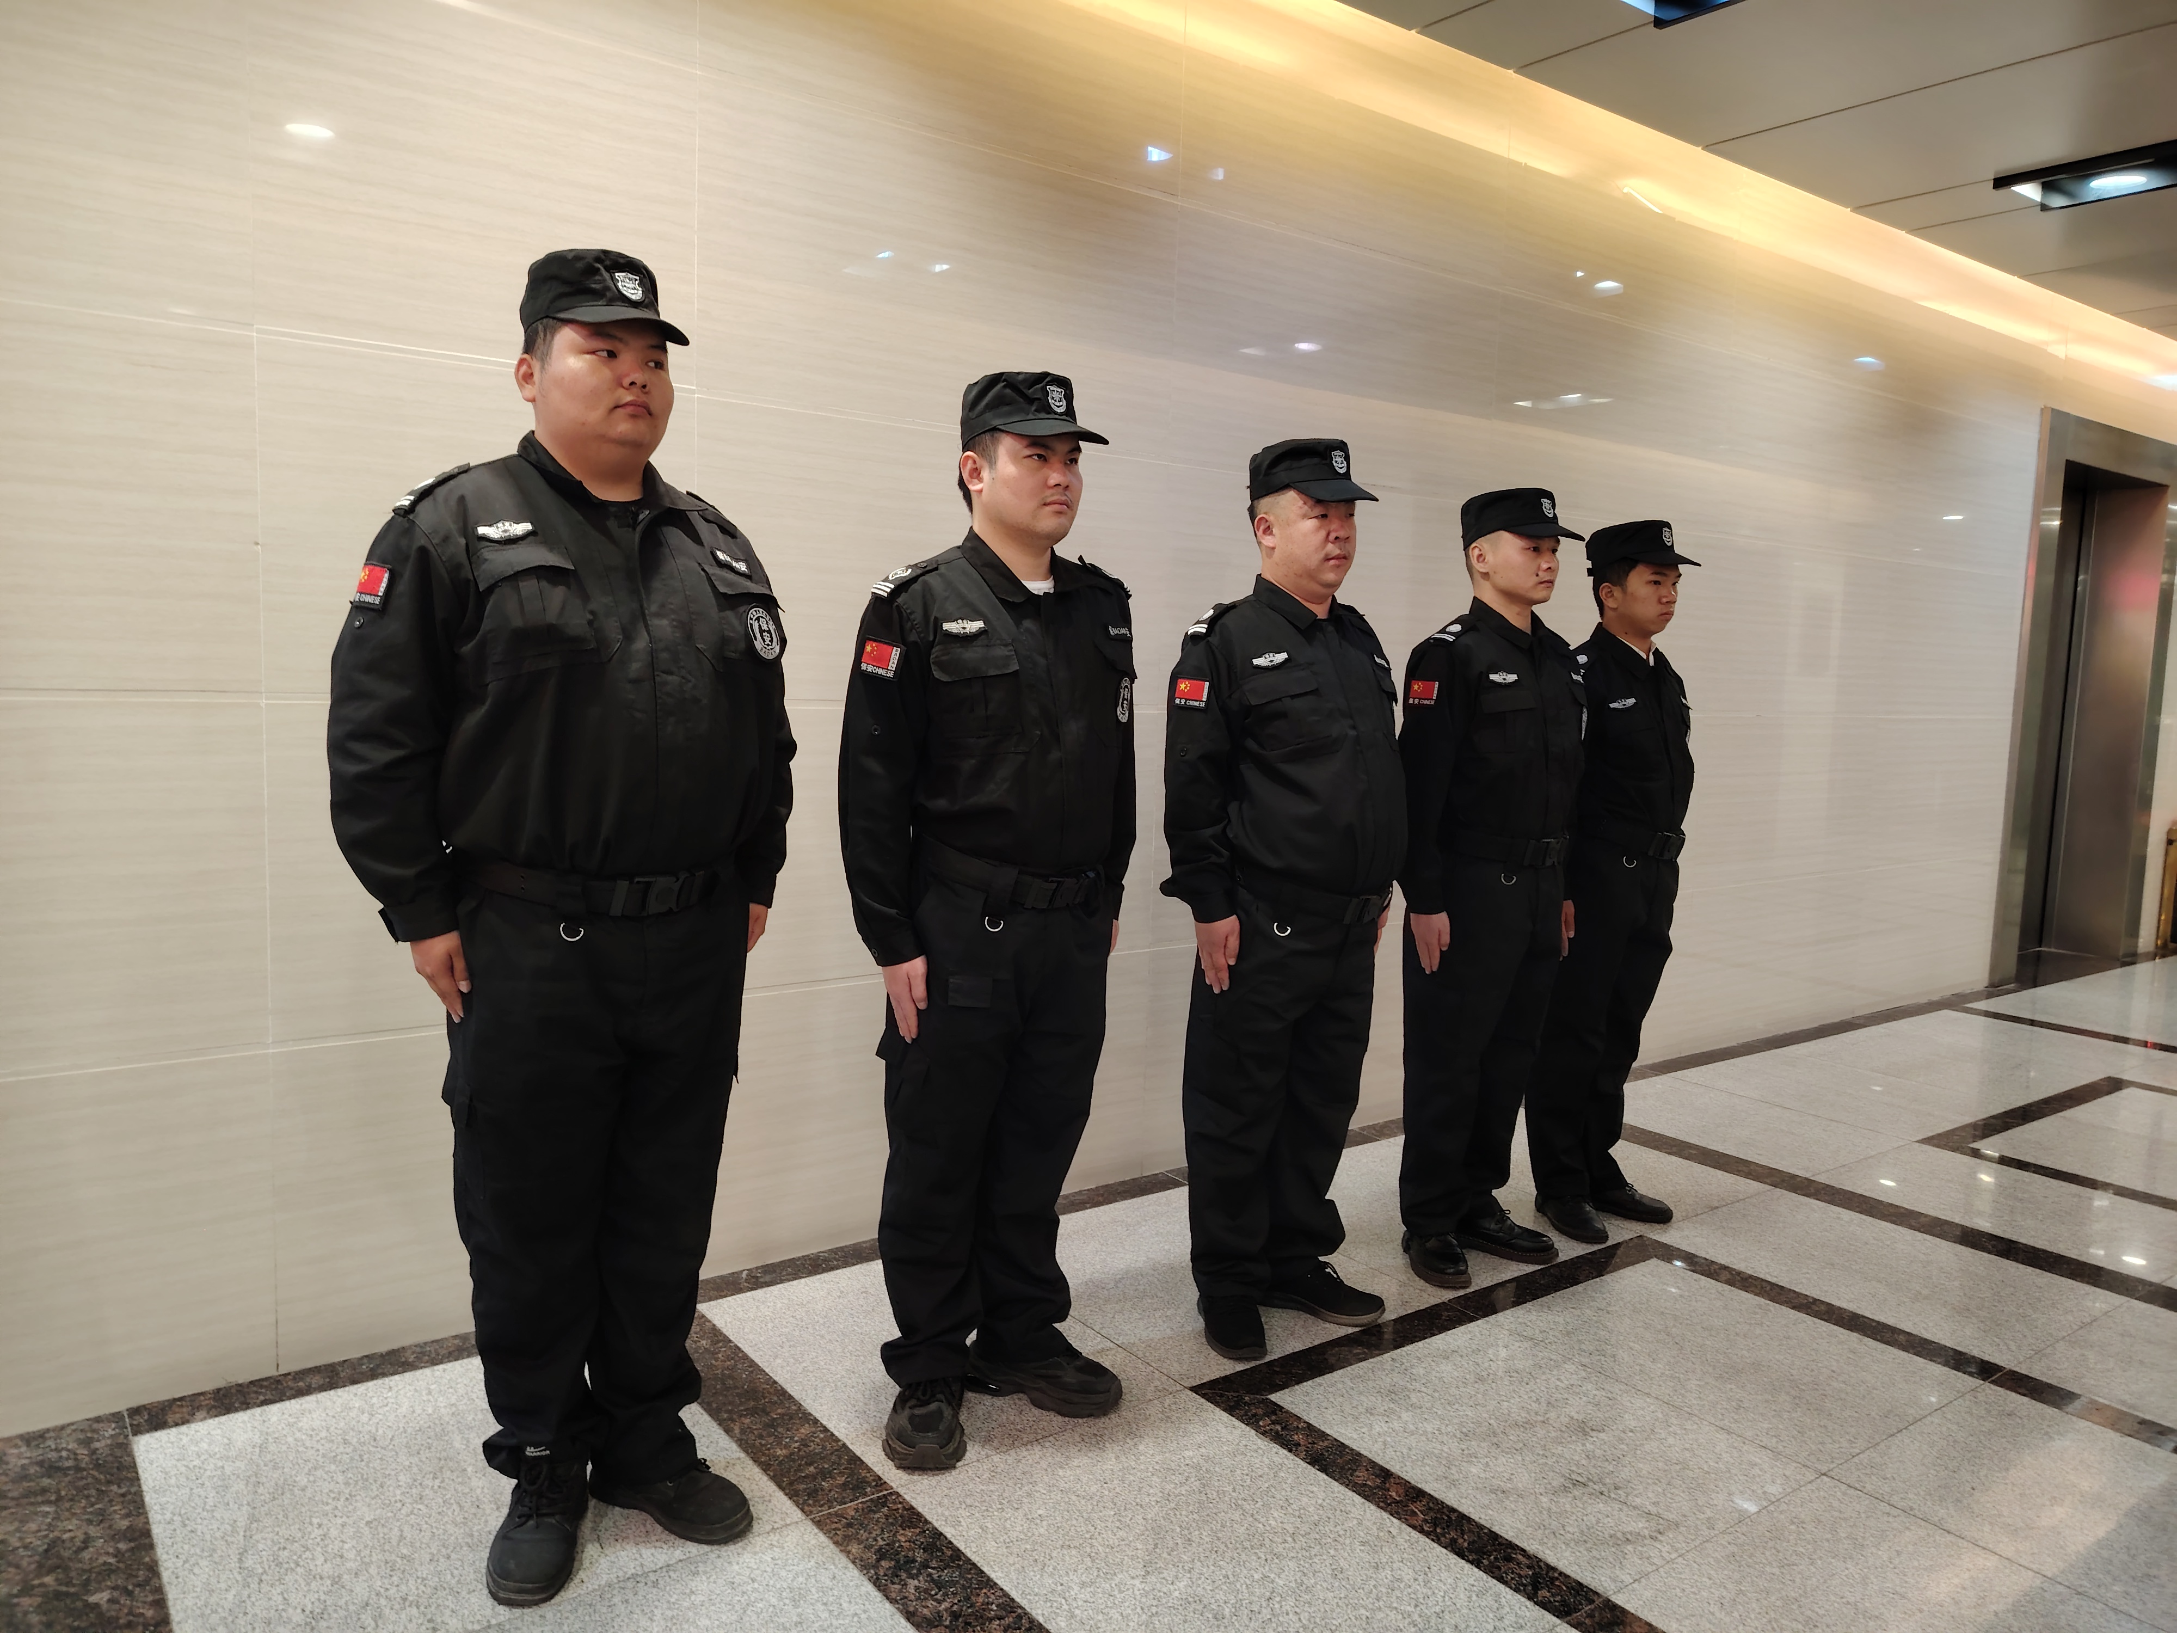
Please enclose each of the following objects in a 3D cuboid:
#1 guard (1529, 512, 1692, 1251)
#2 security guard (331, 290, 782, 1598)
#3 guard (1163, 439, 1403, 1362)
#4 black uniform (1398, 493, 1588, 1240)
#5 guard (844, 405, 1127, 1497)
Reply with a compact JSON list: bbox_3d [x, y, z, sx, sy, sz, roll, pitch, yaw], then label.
[{"bbox_3d":[1.291,0.138,3.729,0.540,1.695,0.350,-2,8,-36],"label":"guard"},{"bbox_3d":[-0.730,0.139,2.196,0.650,1.870,0.440,-2,8,-36],"label":"security guard"},{"bbox_3d":[0.407,0.132,3.056,0.560,1.705,0.370,-2,8,-36],"label":"guard"},{"bbox_3d":[0.915,0.121,3.446,0.530,1.670,0.330,-2,8,-36],"label":"black uniform"},{"bbox_3d":[-0.159,0.151,2.636,0.560,1.795,0.370,-2,8,-36],"label":"guard"}]

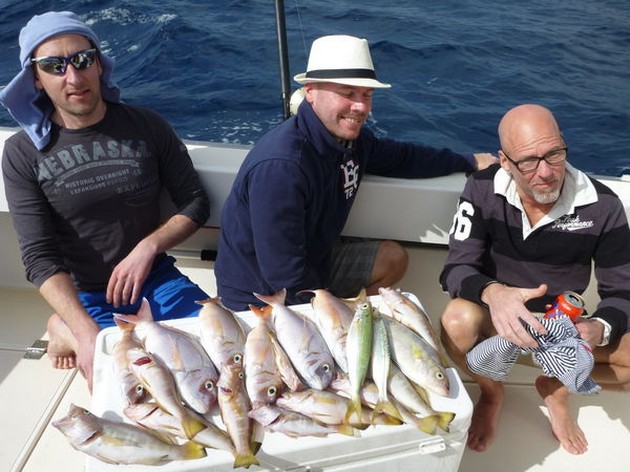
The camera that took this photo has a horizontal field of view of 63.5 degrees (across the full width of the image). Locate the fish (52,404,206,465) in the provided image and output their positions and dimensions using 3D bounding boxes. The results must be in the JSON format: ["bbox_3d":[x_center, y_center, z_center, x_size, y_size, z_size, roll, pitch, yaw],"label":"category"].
[{"bbox_3d":[-0.341,0.367,0.935,0.295,0.053,0.077,13,39,10],"label":"fish"}]

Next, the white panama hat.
[{"bbox_3d":[0.073,-0.480,1.400,0.250,0.135,0.285,-15,23,-38],"label":"white panama hat"}]

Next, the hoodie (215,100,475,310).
[{"bbox_3d":[0.099,-0.063,1.522,0.430,0.589,0.760,30,41,32],"label":"hoodie"}]

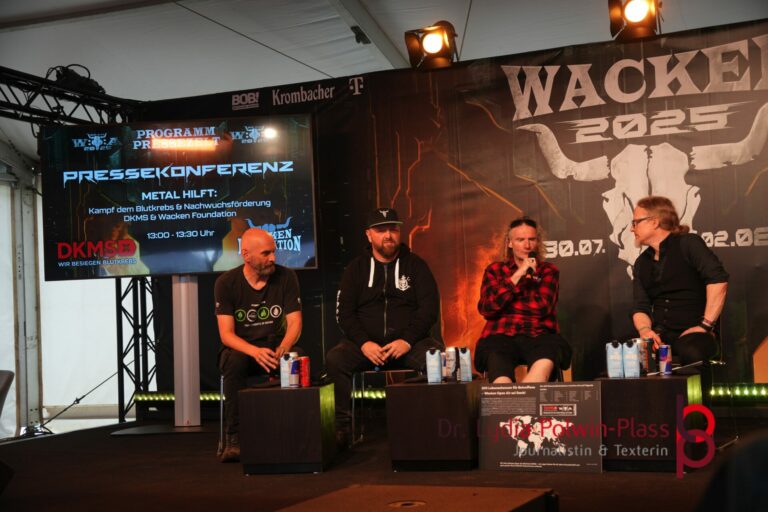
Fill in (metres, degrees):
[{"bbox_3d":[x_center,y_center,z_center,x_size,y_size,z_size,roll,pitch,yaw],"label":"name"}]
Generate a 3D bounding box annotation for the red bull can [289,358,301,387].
[{"bbox_3d":[-0.419,0.552,5.120,0.053,0.135,0.053,-3,-4,0],"label":"red bull can"}]

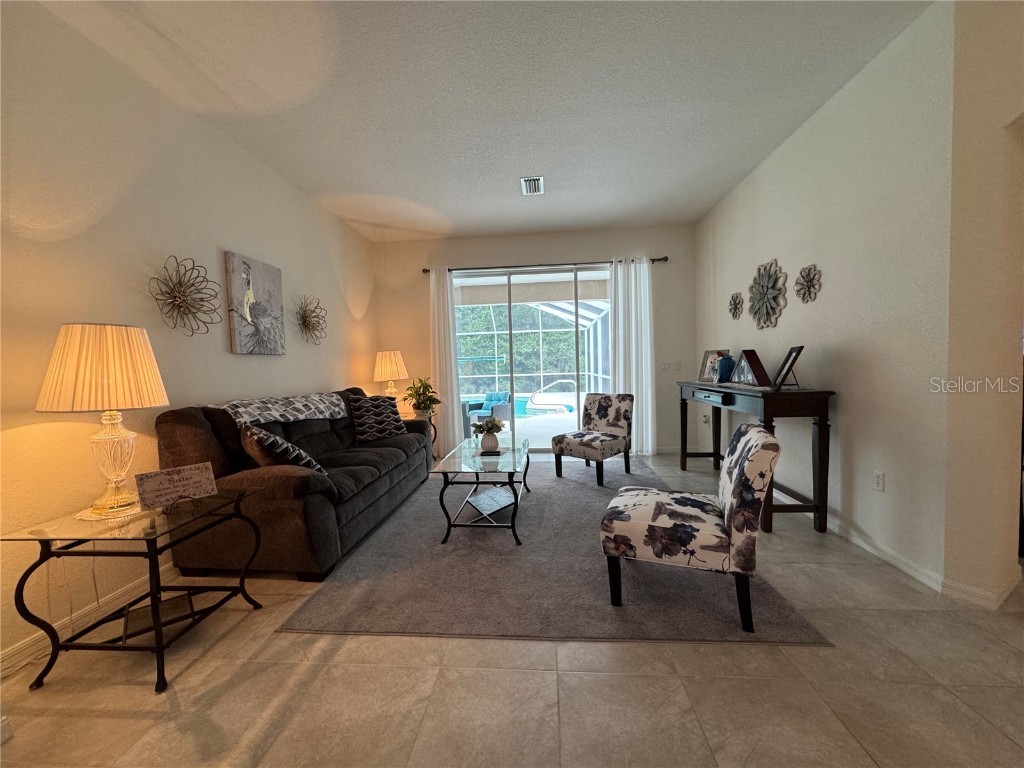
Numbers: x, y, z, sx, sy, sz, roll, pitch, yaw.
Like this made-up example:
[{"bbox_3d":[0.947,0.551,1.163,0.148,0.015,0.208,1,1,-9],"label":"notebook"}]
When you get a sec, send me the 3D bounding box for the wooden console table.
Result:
[{"bbox_3d":[1.984,0.494,3.641,0.464,0.956,1.763,-1,3,5],"label":"wooden console table"}]

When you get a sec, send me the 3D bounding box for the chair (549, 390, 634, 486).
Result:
[{"bbox_3d":[0.865,0.538,4.385,0.556,0.851,0.741,1,4,44],"label":"chair"}]

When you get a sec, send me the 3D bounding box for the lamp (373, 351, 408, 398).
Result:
[{"bbox_3d":[-1.411,0.012,4.867,0.390,0.785,0.390,-1,2,5],"label":"lamp"}]

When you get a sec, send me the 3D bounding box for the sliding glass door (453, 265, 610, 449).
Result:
[{"bbox_3d":[0.406,-0.315,5.447,2.550,2.440,0.120,-1,2,5],"label":"sliding glass door"}]

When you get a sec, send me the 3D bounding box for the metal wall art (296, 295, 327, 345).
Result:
[{"bbox_3d":[-1.928,-0.610,3.926,0.084,0.460,0.460,-1,3,5],"label":"metal wall art"}]

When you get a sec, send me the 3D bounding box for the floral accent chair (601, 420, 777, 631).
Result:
[{"bbox_3d":[0.865,0.636,2.077,0.720,0.830,0.560,-1,3,23],"label":"floral accent chair"}]

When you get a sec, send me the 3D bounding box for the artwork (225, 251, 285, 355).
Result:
[{"bbox_3d":[-2.006,-0.598,3.279,0.038,0.737,0.578,-1,3,5],"label":"artwork"}]

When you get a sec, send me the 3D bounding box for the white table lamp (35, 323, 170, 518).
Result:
[{"bbox_3d":[-1.861,0.162,1.924,0.442,0.843,0.442,-1,3,5],"label":"white table lamp"}]

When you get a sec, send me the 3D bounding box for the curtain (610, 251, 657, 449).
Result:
[{"bbox_3d":[1.542,-0.348,5.231,0.540,2.500,0.110,-1,2,5],"label":"curtain"}]

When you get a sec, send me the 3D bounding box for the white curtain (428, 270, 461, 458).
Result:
[{"bbox_3d":[-0.860,-0.280,5.434,0.358,2.486,0.108,-1,3,5],"label":"white curtain"}]

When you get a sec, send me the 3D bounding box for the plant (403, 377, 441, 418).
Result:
[{"bbox_3d":[-1.117,0.162,5.092,0.448,0.502,0.430,-1,3,5],"label":"plant"}]

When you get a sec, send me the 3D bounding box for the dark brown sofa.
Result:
[{"bbox_3d":[-1.397,0.577,3.354,0.970,0.970,2.140,-1,2,5],"label":"dark brown sofa"}]

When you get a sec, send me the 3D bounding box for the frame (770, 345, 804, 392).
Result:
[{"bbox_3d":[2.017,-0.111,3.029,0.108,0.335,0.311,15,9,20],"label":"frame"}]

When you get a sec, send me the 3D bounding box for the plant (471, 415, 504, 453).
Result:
[{"bbox_3d":[-0.167,0.379,3.315,0.269,0.299,0.257,-1,3,5],"label":"plant"}]

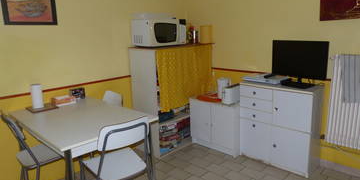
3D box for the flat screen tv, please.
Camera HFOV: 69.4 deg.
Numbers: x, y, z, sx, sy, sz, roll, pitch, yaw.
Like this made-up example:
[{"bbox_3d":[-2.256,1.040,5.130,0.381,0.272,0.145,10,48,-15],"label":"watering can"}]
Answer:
[{"bbox_3d":[1.129,-0.252,2.501,0.210,0.428,0.524,-14,17,-43],"label":"flat screen tv"}]

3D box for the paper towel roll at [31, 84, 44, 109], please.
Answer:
[{"bbox_3d":[-1.290,0.060,2.353,0.102,0.220,0.102,-14,17,-43],"label":"paper towel roll"}]

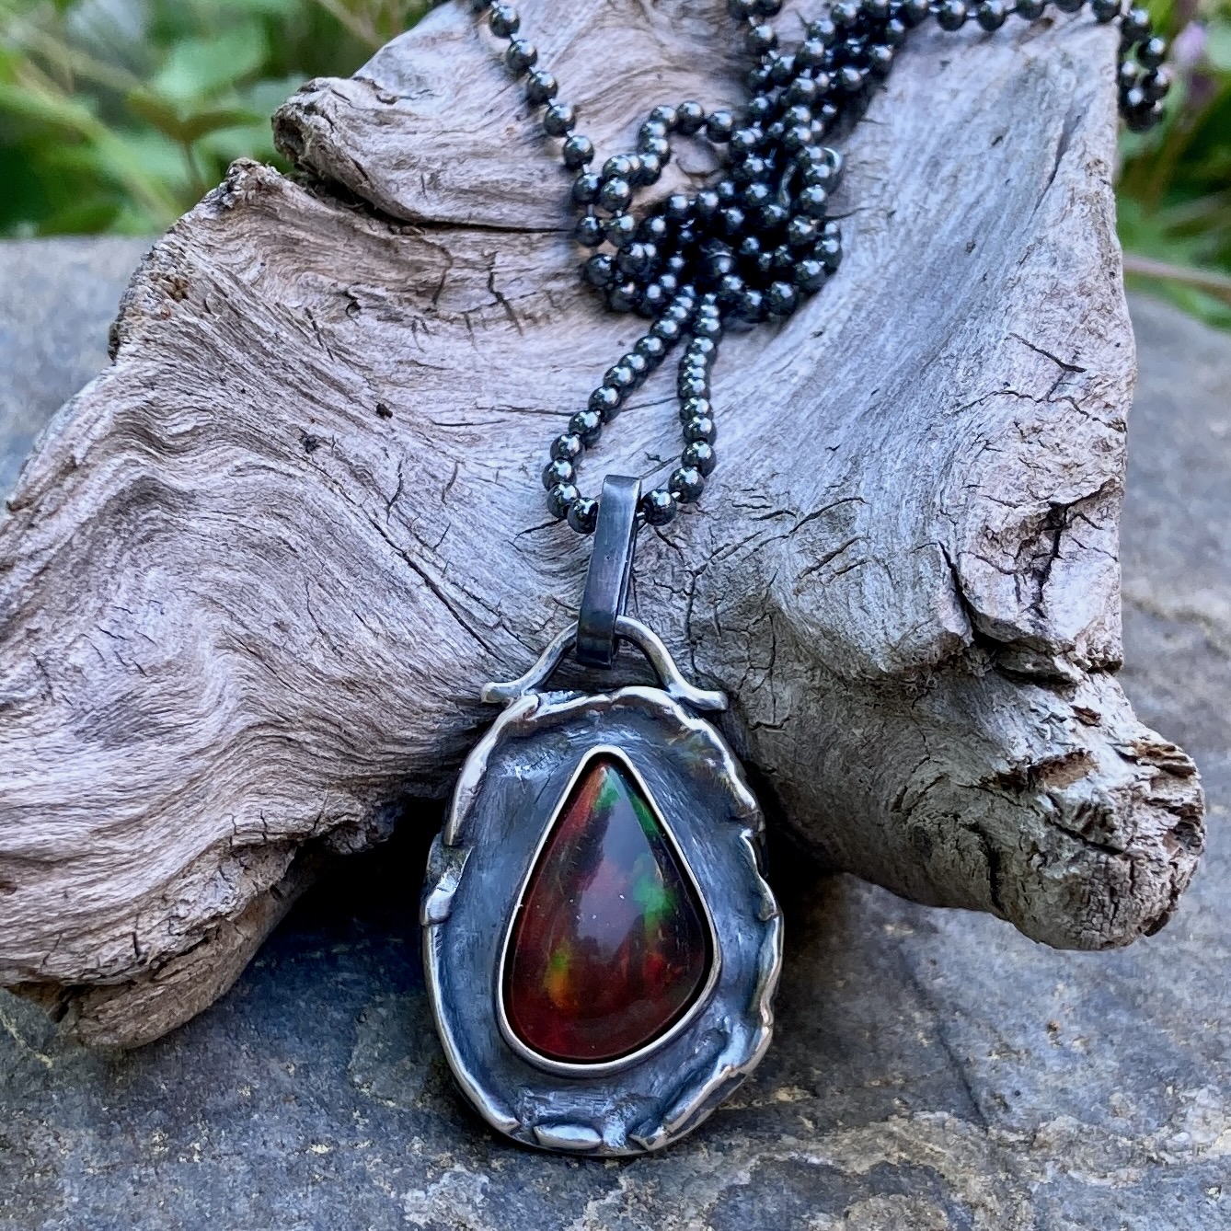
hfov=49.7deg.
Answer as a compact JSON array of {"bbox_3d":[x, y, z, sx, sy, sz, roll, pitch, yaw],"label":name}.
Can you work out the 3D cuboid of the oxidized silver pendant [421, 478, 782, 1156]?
[{"bbox_3d":[-0.001,0.013,0.104,0.027,0.007,0.054,2,65,1],"label":"oxidized silver pendant"}]

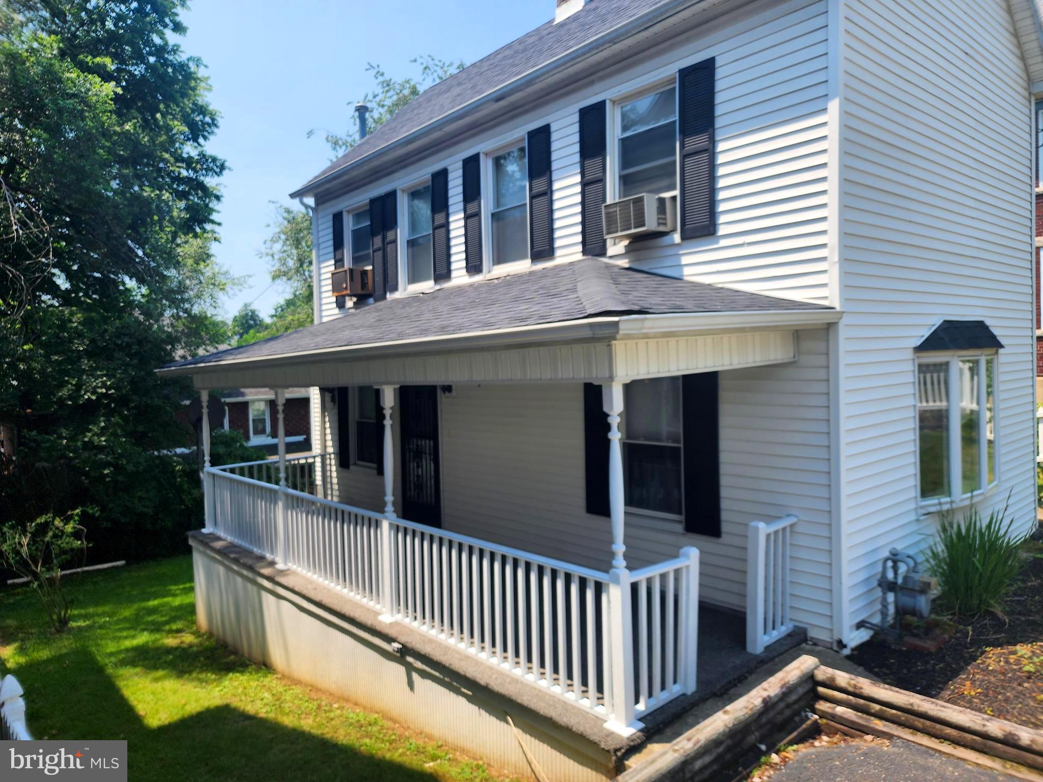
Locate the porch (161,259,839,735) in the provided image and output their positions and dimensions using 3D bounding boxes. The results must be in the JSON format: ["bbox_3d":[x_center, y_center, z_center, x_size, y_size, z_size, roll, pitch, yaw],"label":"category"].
[{"bbox_3d":[-1.460,0.420,7.840,2.550,3.450,9.000,-5,3,-41],"label":"porch"}]

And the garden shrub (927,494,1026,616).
[{"bbox_3d":[3.920,1.450,5.980,0.850,1.020,0.880,-5,3,-41],"label":"garden shrub"}]

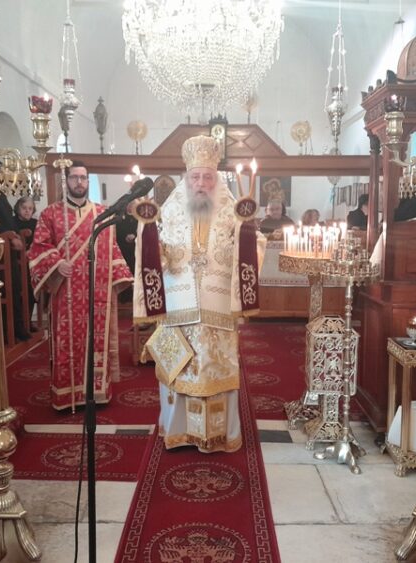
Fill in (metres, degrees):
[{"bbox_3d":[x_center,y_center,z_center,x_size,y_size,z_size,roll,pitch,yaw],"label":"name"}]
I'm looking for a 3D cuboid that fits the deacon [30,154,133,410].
[{"bbox_3d":[-0.905,0.024,4.188,0.690,1.760,0.440,-1,7,-6],"label":"deacon"}]

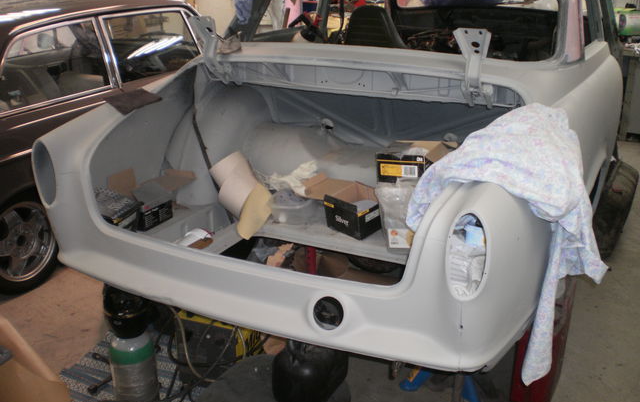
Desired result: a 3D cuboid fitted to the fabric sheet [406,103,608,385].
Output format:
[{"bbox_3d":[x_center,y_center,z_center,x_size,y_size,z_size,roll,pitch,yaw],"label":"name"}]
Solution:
[{"bbox_3d":[0.521,0.074,1.859,0.460,0.600,0.580,10,20,26],"label":"fabric sheet"}]

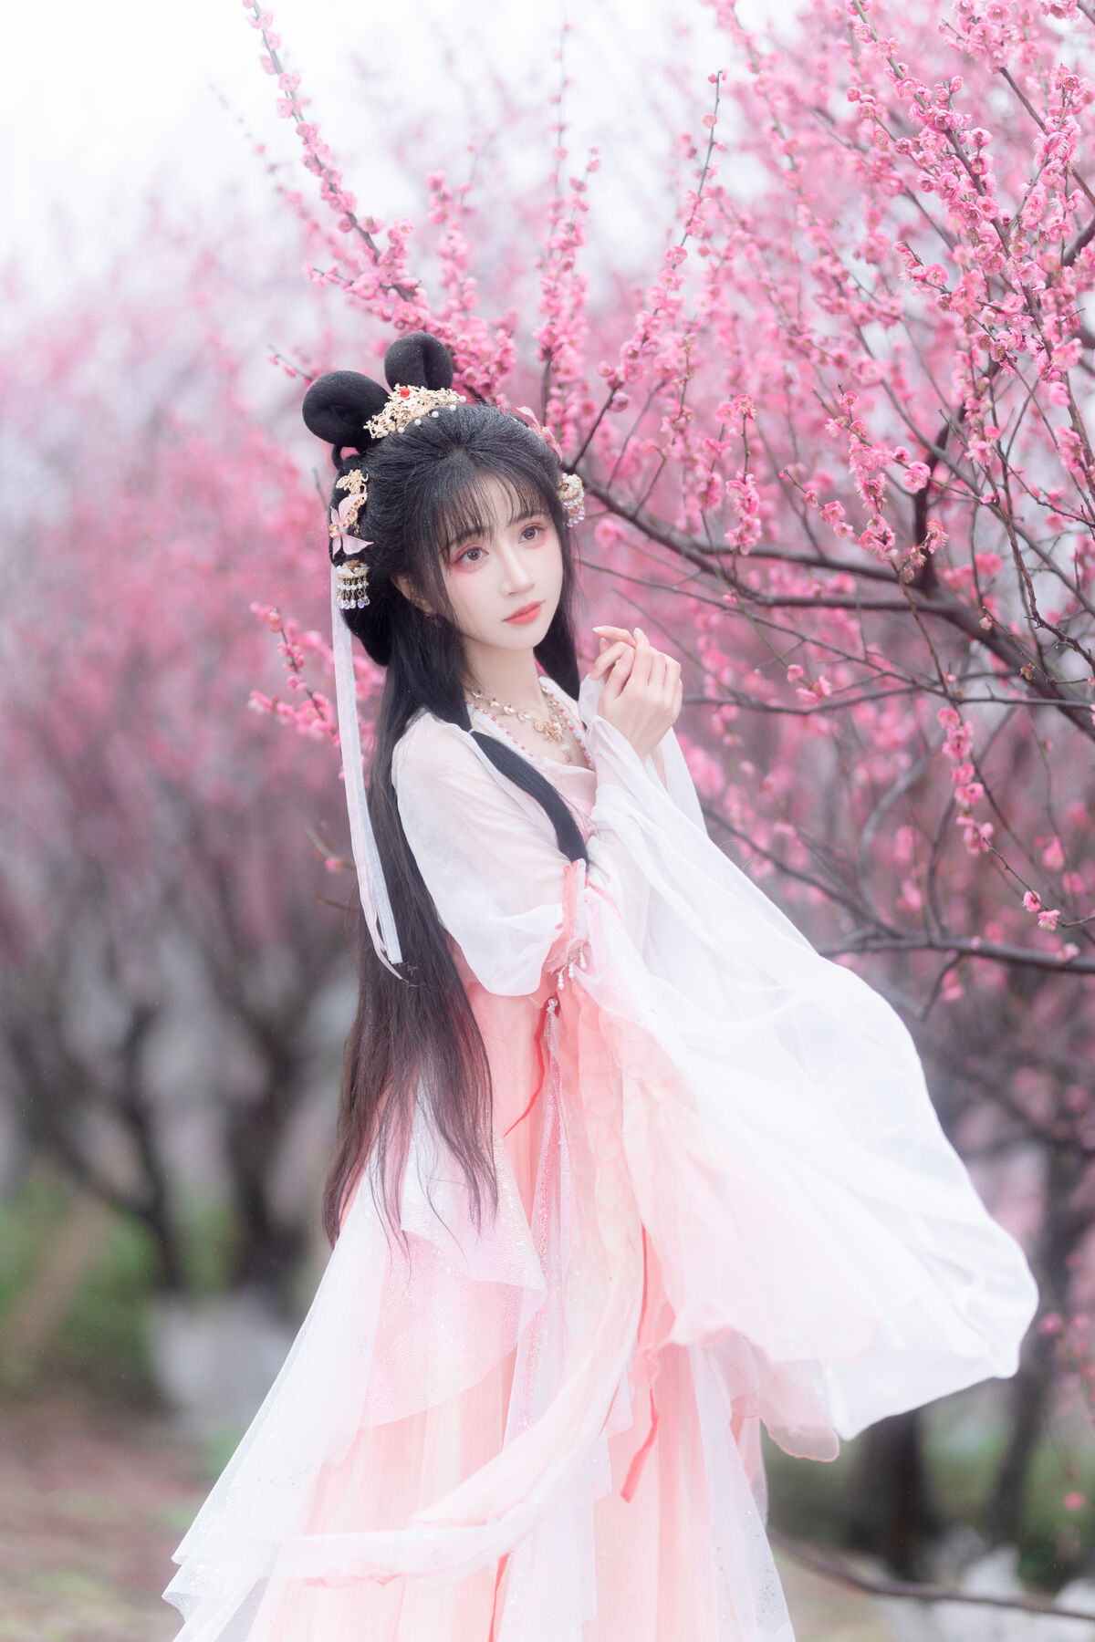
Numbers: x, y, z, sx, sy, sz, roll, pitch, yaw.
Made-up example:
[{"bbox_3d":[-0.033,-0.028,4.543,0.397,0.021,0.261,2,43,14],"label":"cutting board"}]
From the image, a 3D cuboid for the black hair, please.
[{"bbox_3d":[-0.080,-0.028,3.500,0.250,0.820,0.290,0,0,-40],"label":"black hair"}]

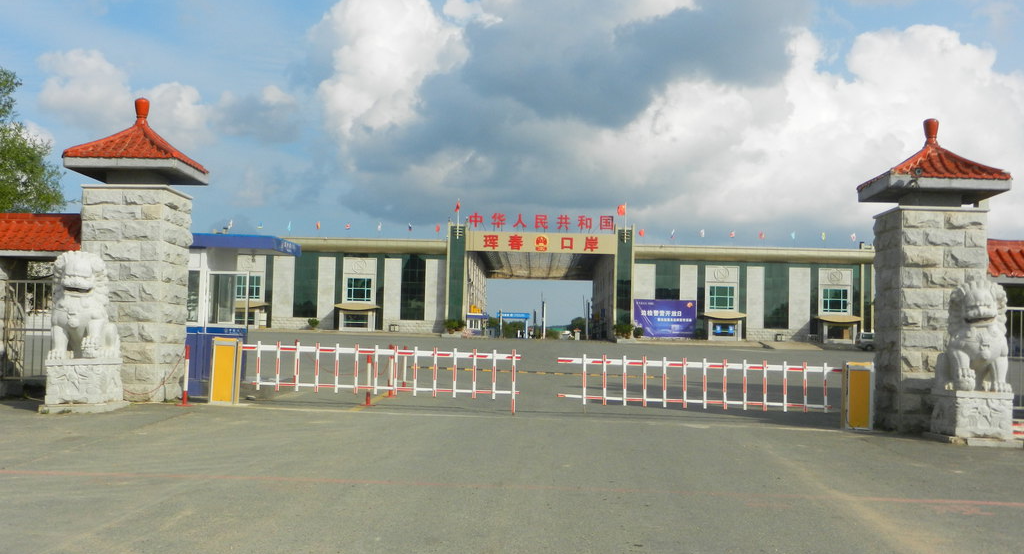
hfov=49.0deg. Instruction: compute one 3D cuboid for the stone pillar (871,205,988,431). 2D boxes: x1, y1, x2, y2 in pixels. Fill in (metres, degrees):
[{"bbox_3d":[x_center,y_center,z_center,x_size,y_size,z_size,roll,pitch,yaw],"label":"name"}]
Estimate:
[{"bbox_3d":[6.562,0.696,17.664,1.357,3.414,1.336,1,-3,2],"label":"stone pillar"}]

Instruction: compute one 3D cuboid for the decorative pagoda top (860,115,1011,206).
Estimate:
[{"bbox_3d":[6.628,-1.768,17.793,1.785,1.524,1.775,1,-3,2],"label":"decorative pagoda top"}]

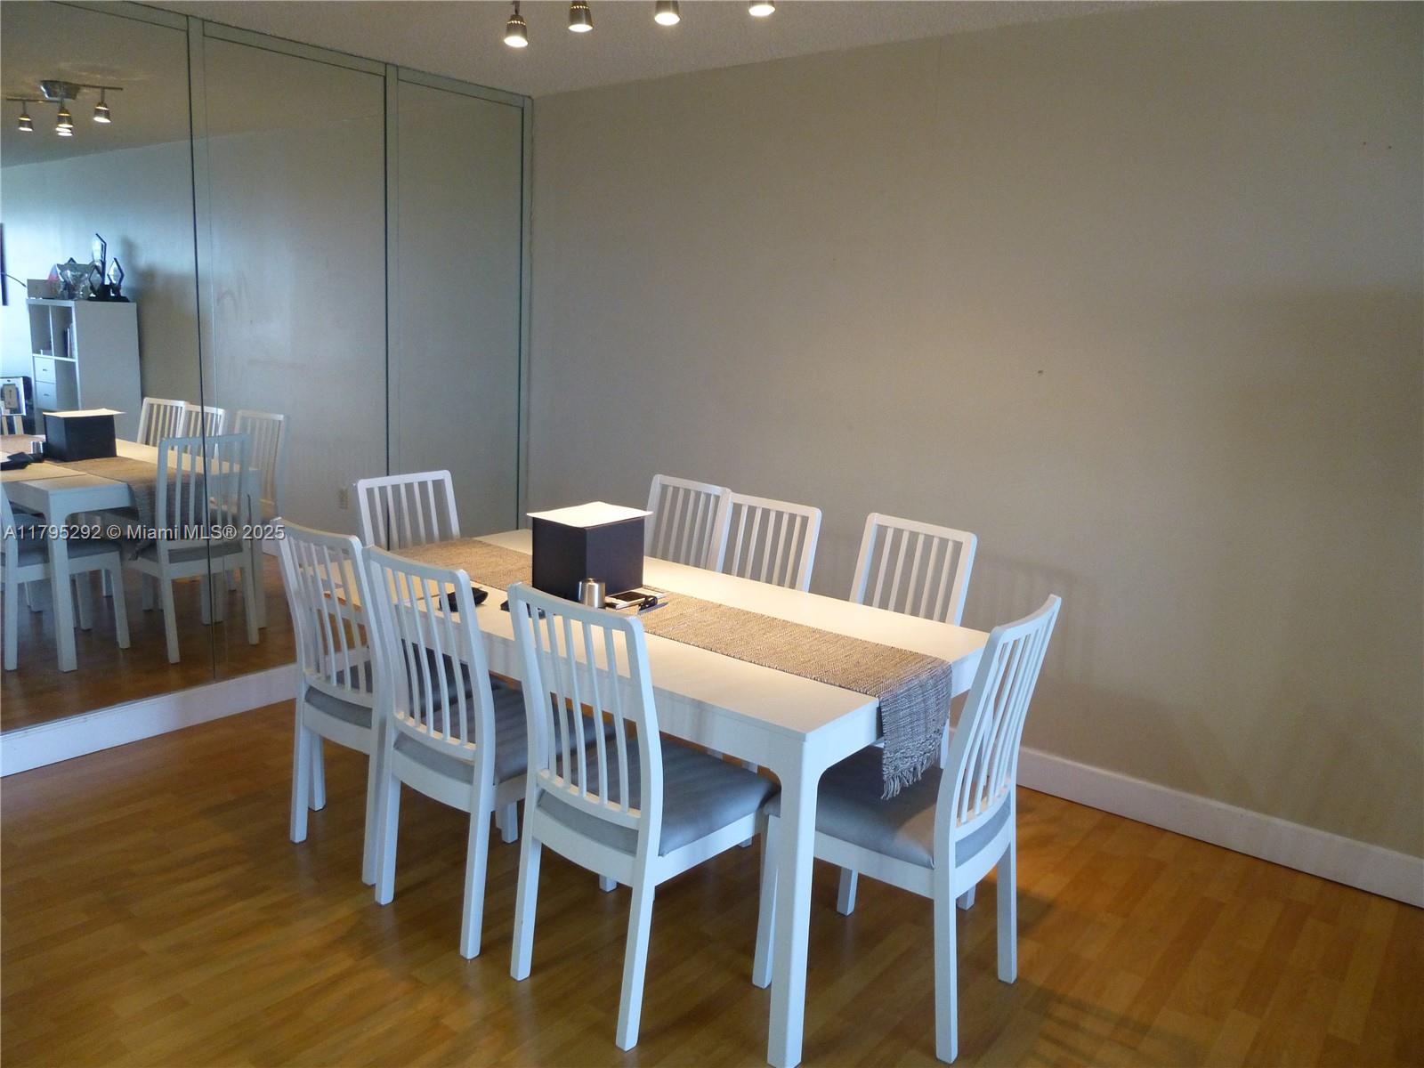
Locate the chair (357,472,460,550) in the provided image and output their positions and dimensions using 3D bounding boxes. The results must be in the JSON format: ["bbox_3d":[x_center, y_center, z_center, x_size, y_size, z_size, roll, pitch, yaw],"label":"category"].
[{"bbox_3d":[-0.923,0.291,3.551,0.510,0.950,0.435,12,14,40],"label":"chair"}]

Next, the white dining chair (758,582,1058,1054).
[{"bbox_3d":[0.445,0.589,2.312,0.510,0.950,0.435,10,14,35],"label":"white dining chair"}]

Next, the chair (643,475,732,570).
[{"bbox_3d":[-0.233,0.303,3.635,0.435,0.950,0.510,12,15,41],"label":"chair"}]

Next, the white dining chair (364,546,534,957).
[{"bbox_3d":[-0.559,0.489,2.614,0.435,0.950,0.510,11,14,37],"label":"white dining chair"}]

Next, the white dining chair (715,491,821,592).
[{"bbox_3d":[0.048,0.378,3.307,0.435,0.950,0.510,10,14,35],"label":"white dining chair"}]

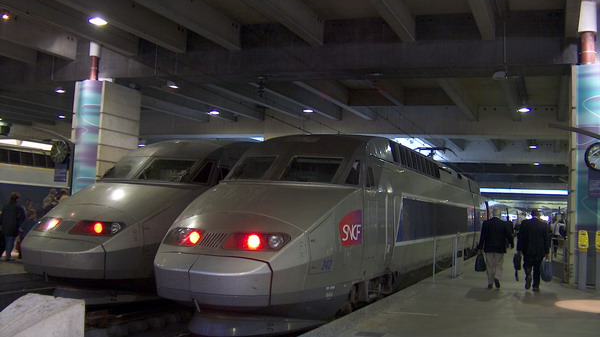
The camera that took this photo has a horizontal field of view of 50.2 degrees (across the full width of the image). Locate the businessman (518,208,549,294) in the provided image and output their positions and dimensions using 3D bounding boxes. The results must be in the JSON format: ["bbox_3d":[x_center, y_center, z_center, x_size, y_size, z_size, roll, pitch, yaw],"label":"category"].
[{"bbox_3d":[5.028,1.759,13.781,0.660,1.740,0.480,1,-4,21],"label":"businessman"}]

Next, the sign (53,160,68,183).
[{"bbox_3d":[-7.619,0.127,20.401,0.500,0.620,0.120,1,-4,21],"label":"sign"}]

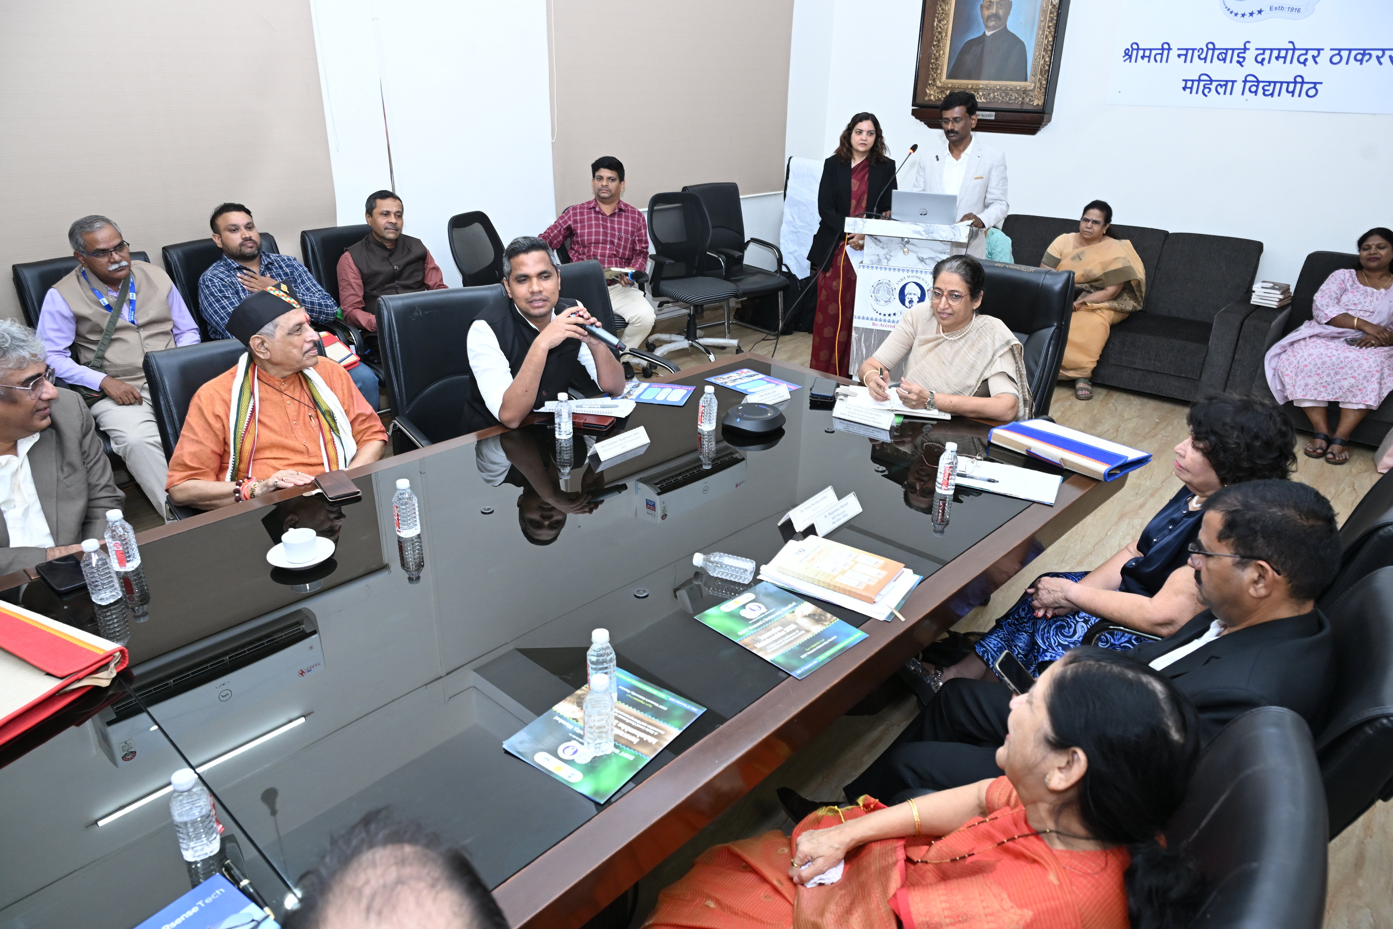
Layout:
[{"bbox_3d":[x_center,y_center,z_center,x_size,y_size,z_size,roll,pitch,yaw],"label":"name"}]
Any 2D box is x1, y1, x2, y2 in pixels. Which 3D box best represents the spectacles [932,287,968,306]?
[{"bbox_3d":[0.899,-0.594,3.225,0.138,0.048,0.140,20,29,38],"label":"spectacles"}]

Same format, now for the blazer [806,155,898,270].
[{"bbox_3d":[0.858,-1.427,5.266,0.520,0.620,0.300,7,23,14],"label":"blazer"}]

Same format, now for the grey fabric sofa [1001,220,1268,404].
[{"bbox_3d":[2.630,-1.109,6.265,2.020,0.900,0.900,20,29,37],"label":"grey fabric sofa"}]

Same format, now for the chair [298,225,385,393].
[{"bbox_3d":[-1.599,-0.692,4.852,0.660,1.020,0.600,20,29,38],"label":"chair"}]

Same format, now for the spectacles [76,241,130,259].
[{"bbox_3d":[-2.279,-0.822,3.562,0.145,0.045,0.140,14,32,24],"label":"spectacles"}]

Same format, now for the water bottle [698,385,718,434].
[{"bbox_3d":[0.037,-0.178,2.888,0.057,0.134,0.057,1,22,0],"label":"water bottle"}]

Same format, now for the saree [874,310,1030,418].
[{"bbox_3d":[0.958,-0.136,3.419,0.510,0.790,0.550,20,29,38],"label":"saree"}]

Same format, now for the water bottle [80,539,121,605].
[{"bbox_3d":[-1.245,0.219,1.933,0.057,0.137,0.057,-14,27,-33],"label":"water bottle"}]

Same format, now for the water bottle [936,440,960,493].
[{"bbox_3d":[0.670,0.010,2.466,0.057,0.134,0.057,20,29,38],"label":"water bottle"}]

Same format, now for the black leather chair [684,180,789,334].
[{"bbox_3d":[0.309,-1.440,6.760,0.680,1.040,0.580,20,29,37],"label":"black leather chair"}]

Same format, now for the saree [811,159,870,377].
[{"bbox_3d":[0.880,-1.071,5.412,0.440,1.360,0.360,7,23,14],"label":"saree"}]

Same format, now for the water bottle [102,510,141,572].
[{"bbox_3d":[-1.273,0.169,2.059,0.055,0.139,0.055,-14,28,-32],"label":"water bottle"}]

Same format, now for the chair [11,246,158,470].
[{"bbox_3d":[-2.350,-0.257,3.797,0.580,1.040,0.660,-15,28,-34],"label":"chair"}]

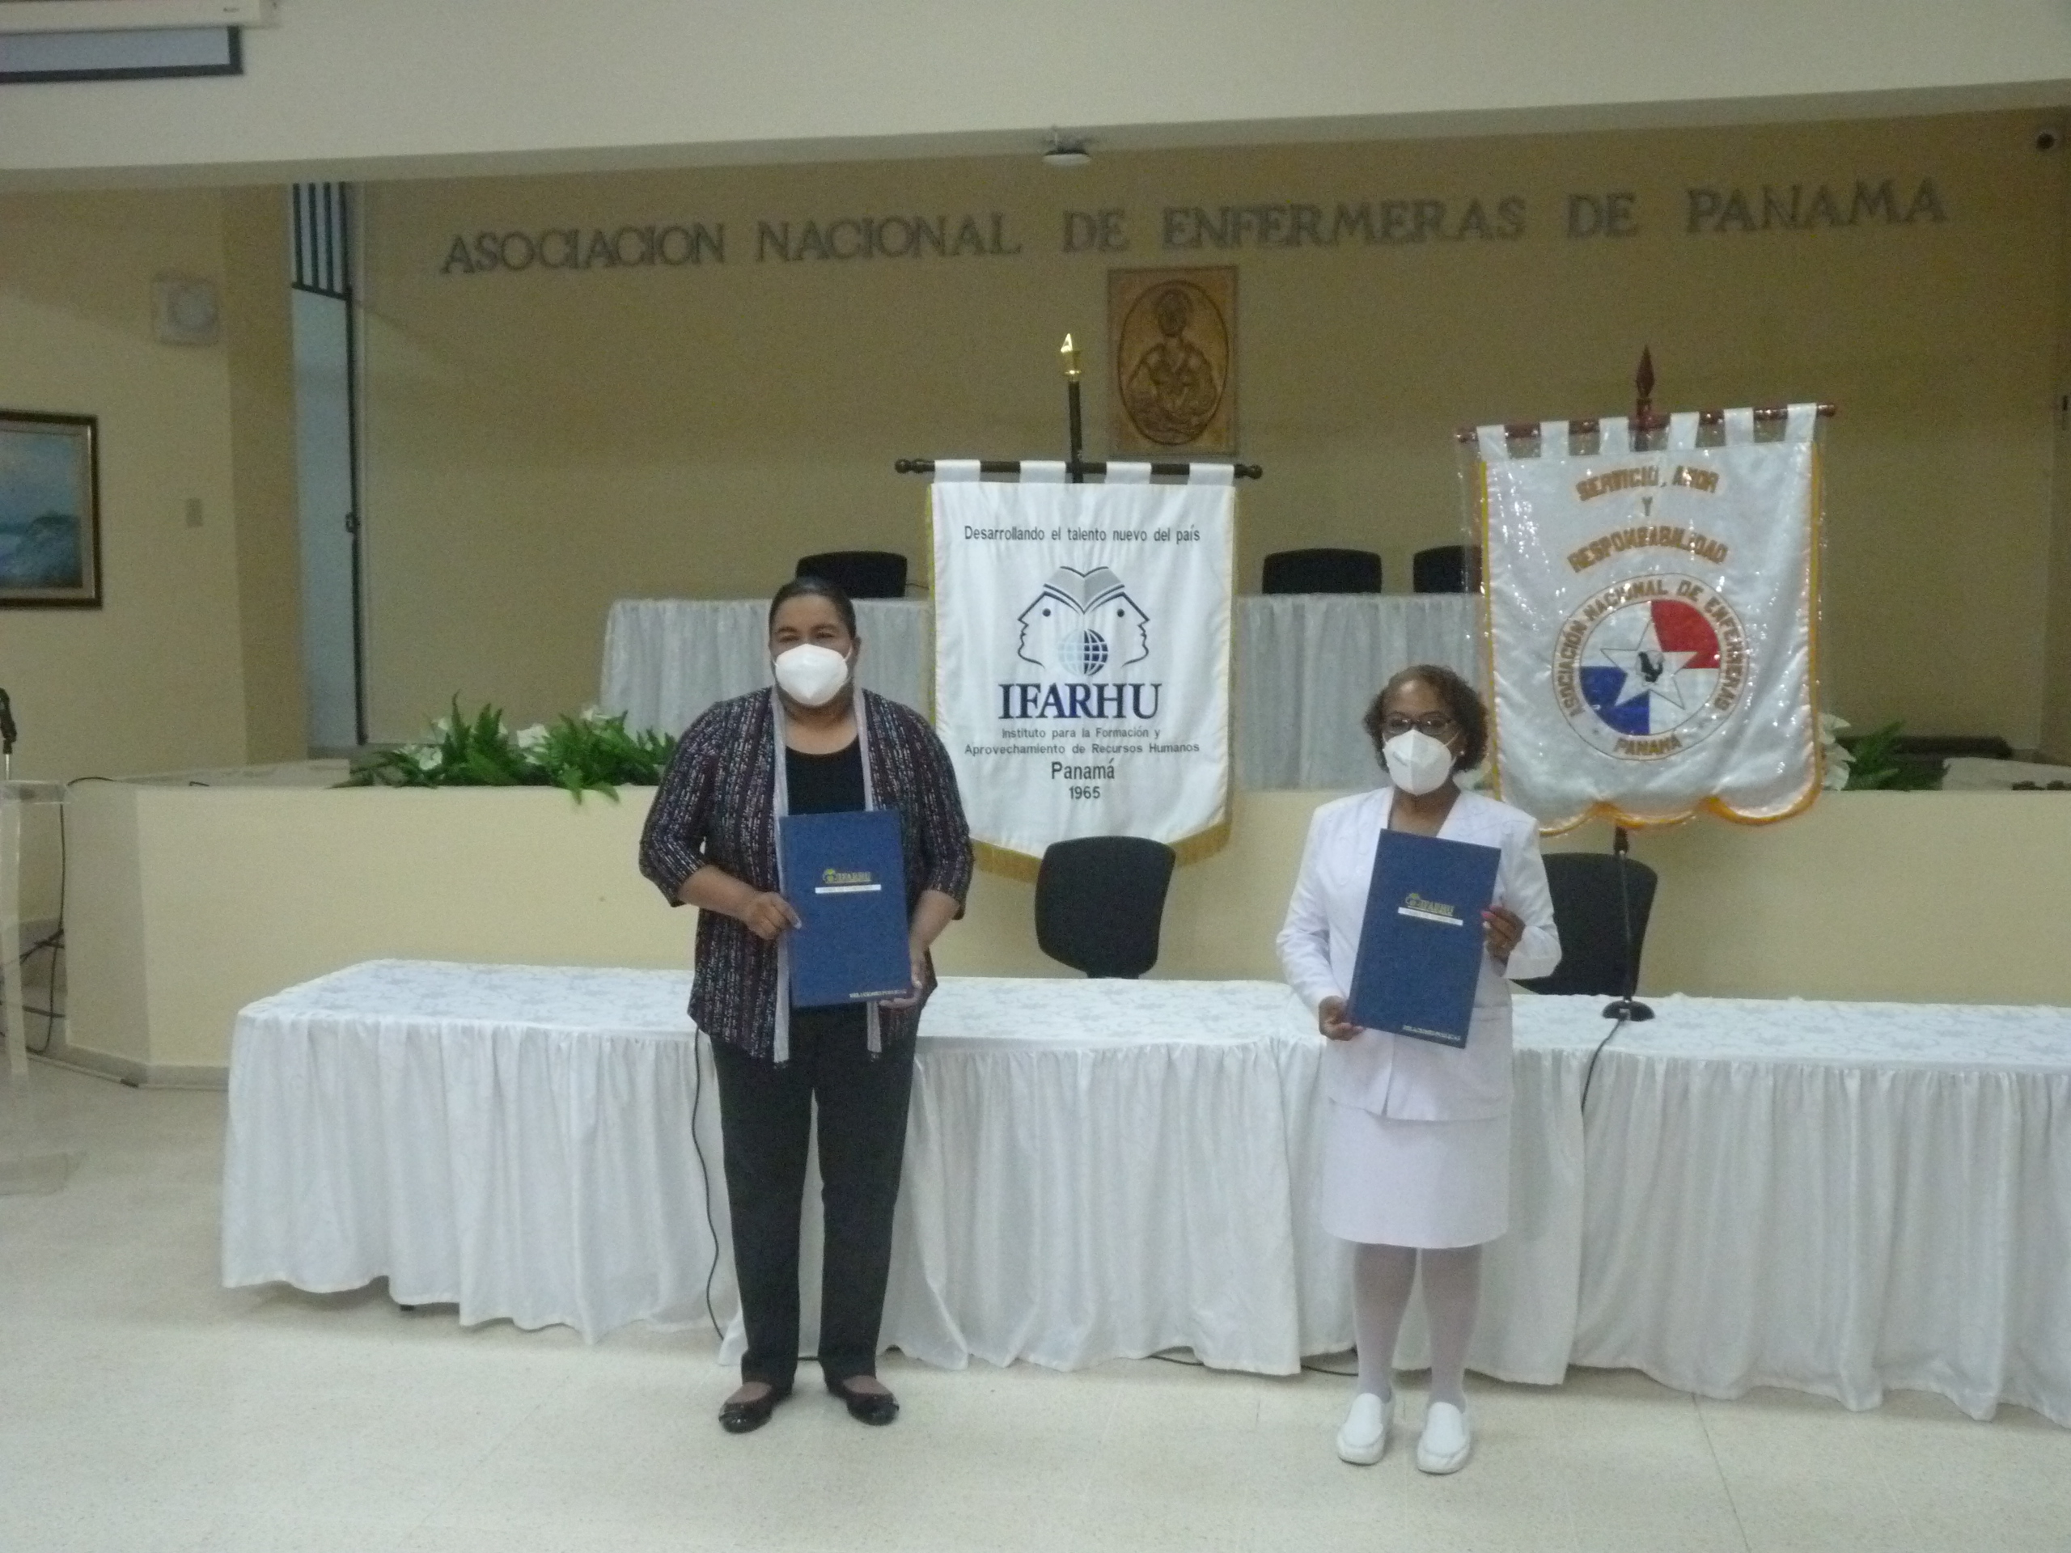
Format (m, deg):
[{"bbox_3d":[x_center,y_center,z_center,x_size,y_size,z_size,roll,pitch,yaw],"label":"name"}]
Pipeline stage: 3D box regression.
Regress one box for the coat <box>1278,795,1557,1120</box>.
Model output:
[{"bbox_3d":[0.730,0.332,4.451,0.520,0.630,0.330,1,6,15],"label":"coat"}]

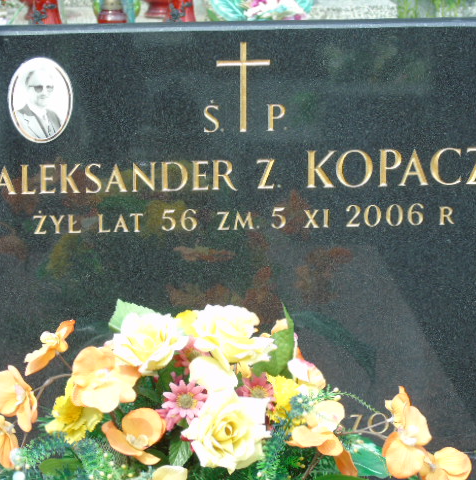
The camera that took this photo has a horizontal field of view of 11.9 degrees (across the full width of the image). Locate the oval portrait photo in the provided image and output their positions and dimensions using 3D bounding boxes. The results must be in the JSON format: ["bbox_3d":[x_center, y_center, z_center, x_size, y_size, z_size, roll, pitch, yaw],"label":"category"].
[{"bbox_3d":[-0.275,-0.195,3.190,0.090,0.120,0.010,-1,10,-4],"label":"oval portrait photo"}]

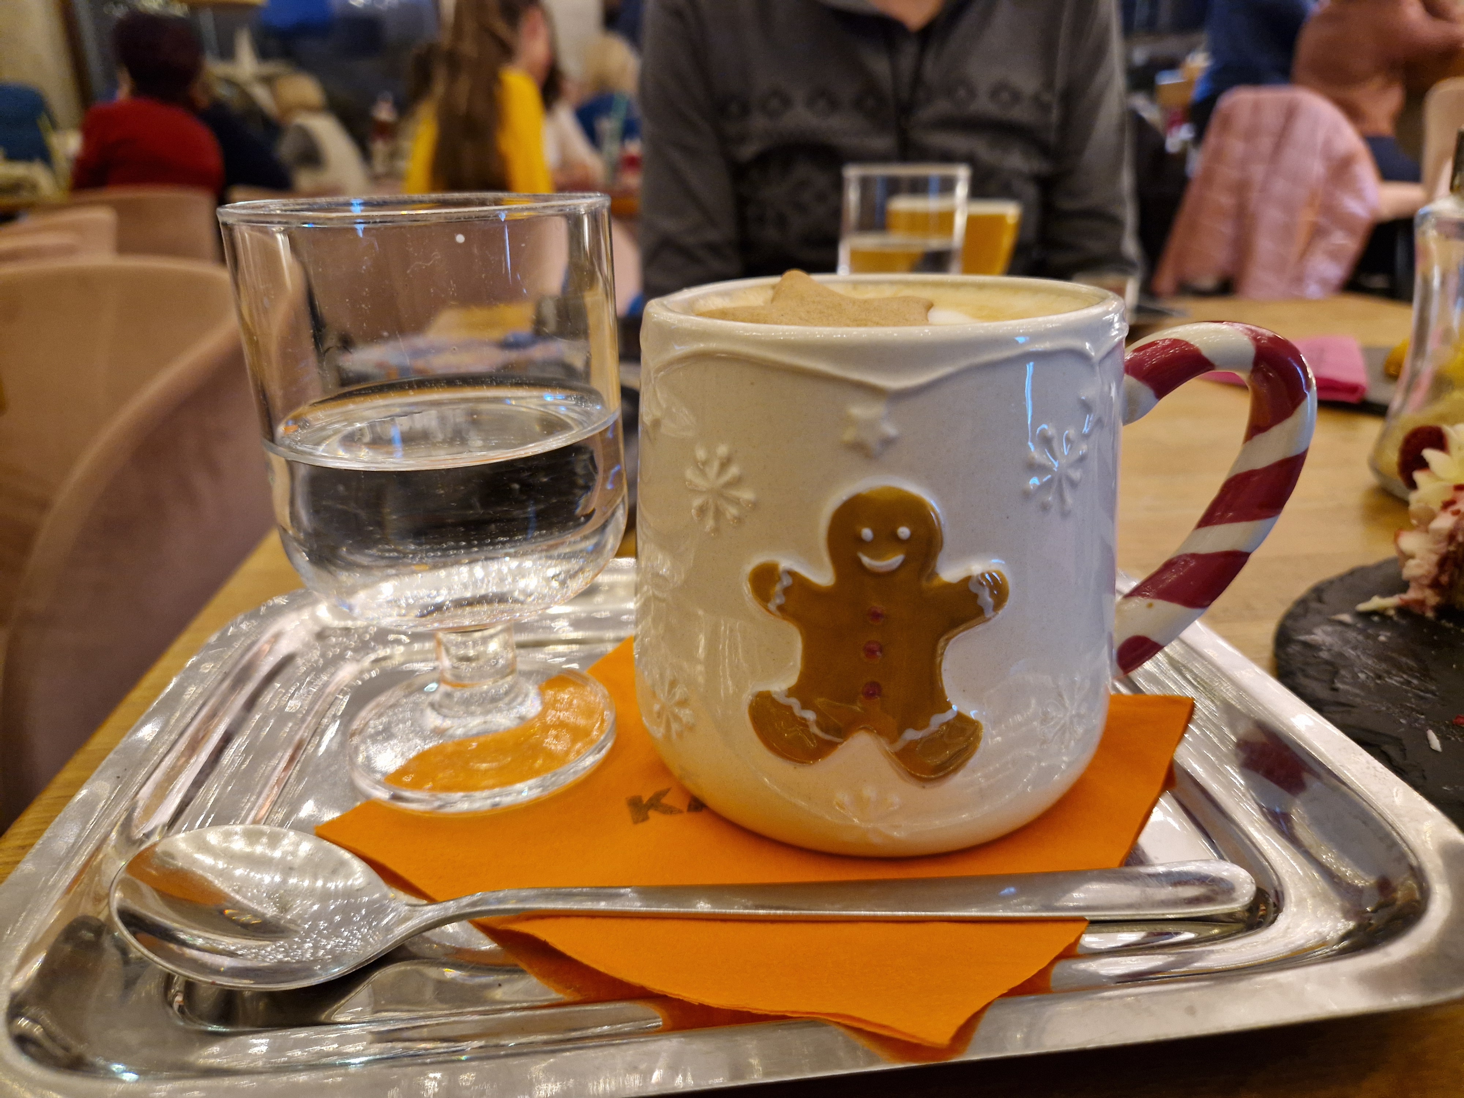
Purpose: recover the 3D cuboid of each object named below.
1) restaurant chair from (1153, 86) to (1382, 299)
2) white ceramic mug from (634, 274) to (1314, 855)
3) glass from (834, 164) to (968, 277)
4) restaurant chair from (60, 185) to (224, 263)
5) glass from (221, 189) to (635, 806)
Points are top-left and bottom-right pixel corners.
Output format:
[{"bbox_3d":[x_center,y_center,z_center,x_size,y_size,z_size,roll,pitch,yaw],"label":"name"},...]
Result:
[{"bbox_3d":[1.422,-0.807,2.709,0.540,0.840,0.560,9,24,23],"label":"restaurant chair"},{"bbox_3d":[0.040,-0.002,0.181,0.119,0.088,0.091,2,22,8],"label":"white ceramic mug"},{"bbox_3d":[0.099,-0.164,0.569,0.071,0.108,0.071,-1,22,0],"label":"glass"},{"bbox_3d":[-1.704,-0.704,3.057,0.510,0.810,0.550,-9,23,-18],"label":"restaurant chair"},{"bbox_3d":[-0.052,-0.010,0.186,0.063,0.106,0.063,-1,22,0],"label":"glass"}]

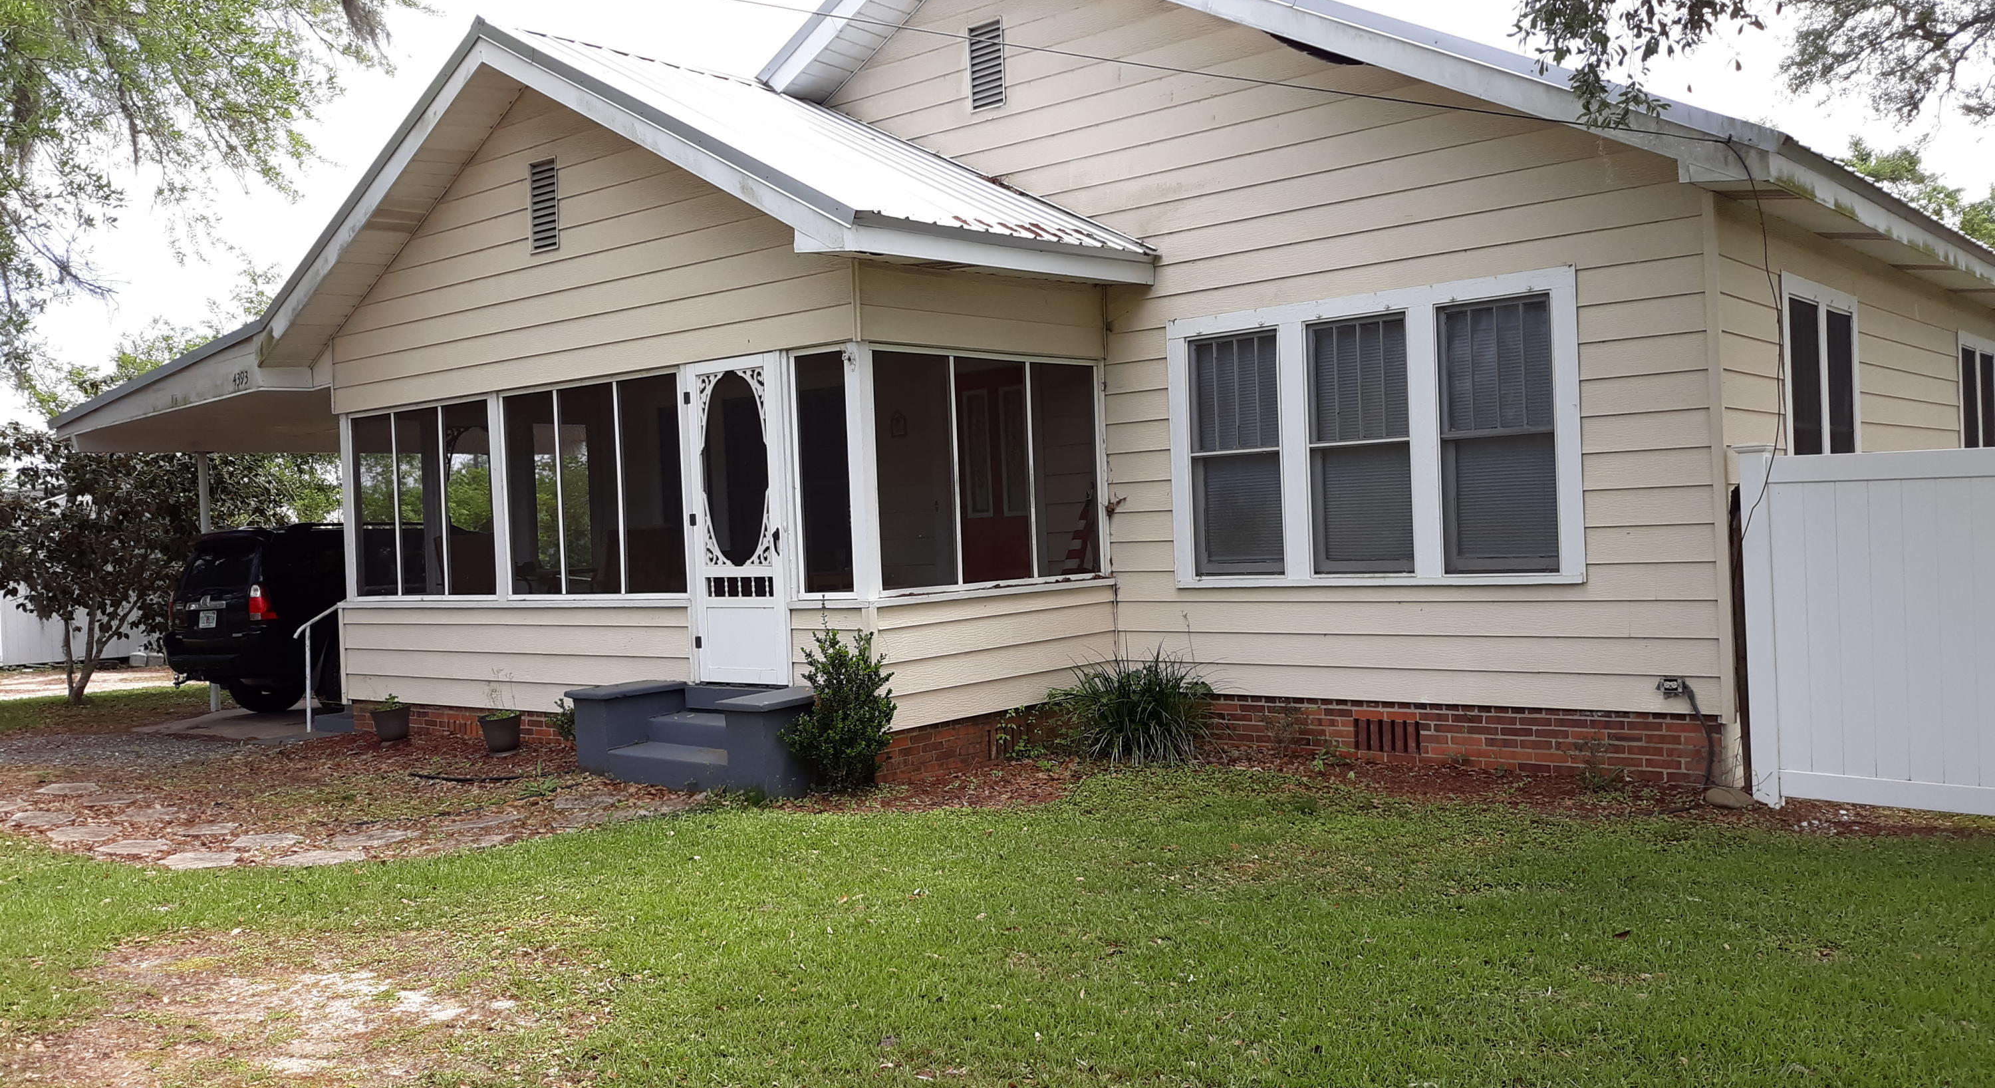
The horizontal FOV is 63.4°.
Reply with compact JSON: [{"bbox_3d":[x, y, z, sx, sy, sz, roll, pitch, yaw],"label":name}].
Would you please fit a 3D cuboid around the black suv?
[{"bbox_3d":[-6.069,0.692,16.995,1.910,1.800,4.800,-2,1,37],"label":"black suv"}]

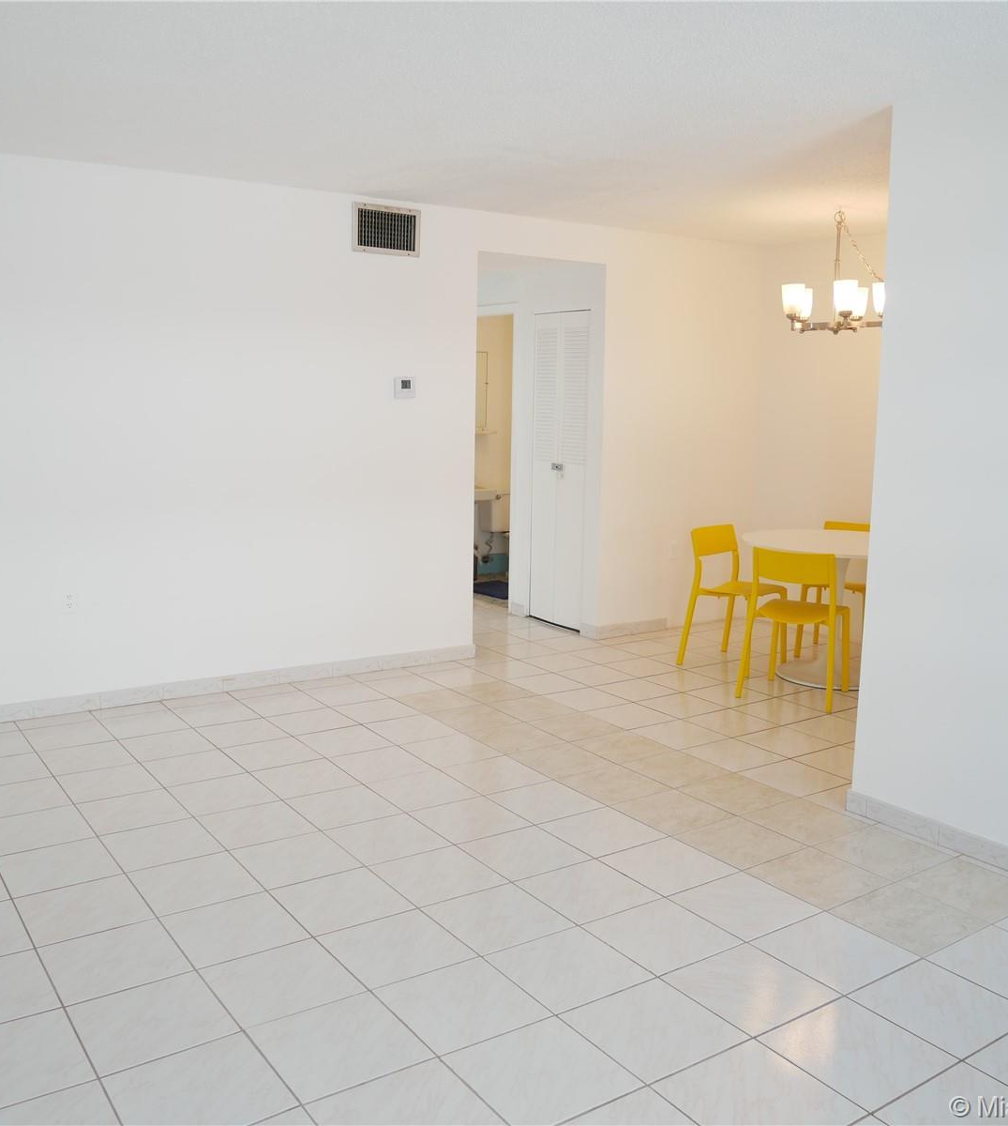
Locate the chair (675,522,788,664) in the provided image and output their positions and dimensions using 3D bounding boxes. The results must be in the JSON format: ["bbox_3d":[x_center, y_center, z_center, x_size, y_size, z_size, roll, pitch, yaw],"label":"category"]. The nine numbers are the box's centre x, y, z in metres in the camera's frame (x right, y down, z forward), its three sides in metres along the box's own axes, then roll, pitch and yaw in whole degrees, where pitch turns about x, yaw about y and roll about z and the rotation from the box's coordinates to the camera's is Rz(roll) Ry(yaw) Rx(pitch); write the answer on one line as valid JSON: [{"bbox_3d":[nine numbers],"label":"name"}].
[{"bbox_3d":[1.298,0.197,5.780,0.455,0.760,0.490,9,11,42],"label":"chair"}]

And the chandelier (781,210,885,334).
[{"bbox_3d":[1.695,-1.478,5.304,0.600,0.622,0.600,-4,10,-34],"label":"chandelier"}]

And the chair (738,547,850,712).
[{"bbox_3d":[1.468,0.290,5.143,0.485,0.760,0.465,6,9,31],"label":"chair"}]

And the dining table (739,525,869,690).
[{"bbox_3d":[1.785,0.246,5.553,1.050,0.742,1.050,-4,10,-34],"label":"dining table"}]

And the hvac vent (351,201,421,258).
[{"bbox_3d":[-0.586,-1.669,5.215,0.383,0.232,0.030,-4,10,-34],"label":"hvac vent"}]

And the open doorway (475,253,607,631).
[{"bbox_3d":[0.168,-0.603,6.005,0.875,2.235,0.140,-4,10,-34],"label":"open doorway"}]

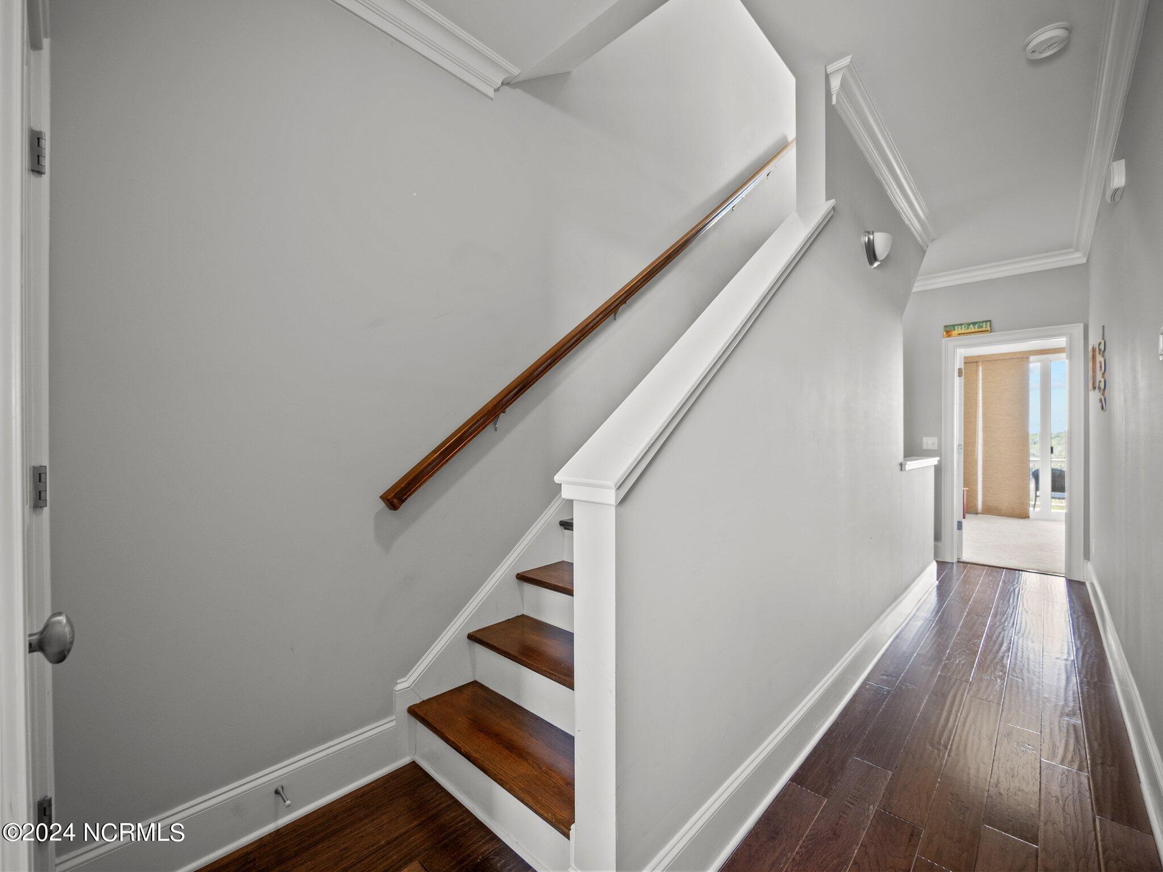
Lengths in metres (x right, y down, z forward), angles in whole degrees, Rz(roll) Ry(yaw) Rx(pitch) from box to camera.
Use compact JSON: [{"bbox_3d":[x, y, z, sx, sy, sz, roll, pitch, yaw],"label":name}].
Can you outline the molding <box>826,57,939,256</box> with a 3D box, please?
[{"bbox_3d":[1.916,-1.508,2.829,0.100,0.130,2.360,0,0,45],"label":"molding"}]

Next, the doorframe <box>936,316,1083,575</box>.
[{"bbox_3d":[3.862,0.137,4.254,0.930,2.135,0.140,0,0,43],"label":"doorframe"}]

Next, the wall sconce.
[{"bbox_3d":[1.606,-0.987,2.517,0.095,0.160,0.290,0,0,45],"label":"wall sconce"}]

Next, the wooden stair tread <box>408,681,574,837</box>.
[{"bbox_3d":[-0.213,1.023,1.550,0.887,0.029,0.288,0,0,42],"label":"wooden stair tread"}]

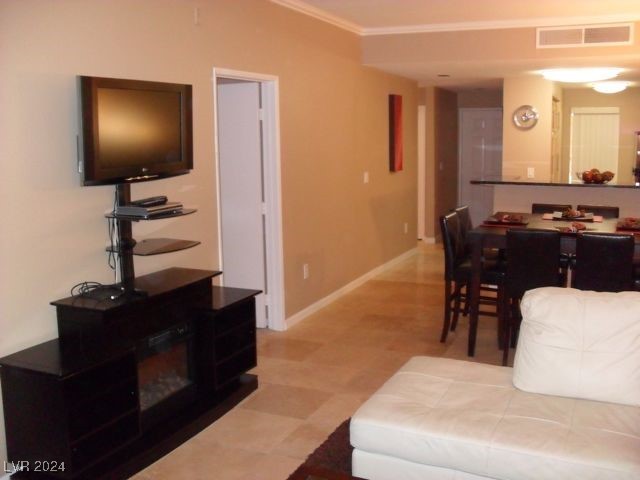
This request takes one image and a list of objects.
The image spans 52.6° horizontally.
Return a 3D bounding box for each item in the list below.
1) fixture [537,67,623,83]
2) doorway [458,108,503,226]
[{"bbox_3d":[2.849,-1.794,7.131,0.720,0.130,0.720,3,10,24],"label":"fixture"},{"bbox_3d":[2.735,-1.143,10.782,0.920,2.080,0.120,3,10,24],"label":"doorway"}]

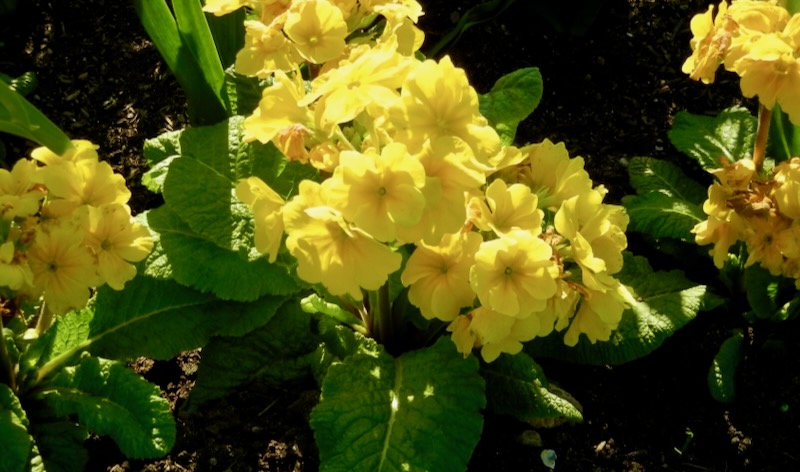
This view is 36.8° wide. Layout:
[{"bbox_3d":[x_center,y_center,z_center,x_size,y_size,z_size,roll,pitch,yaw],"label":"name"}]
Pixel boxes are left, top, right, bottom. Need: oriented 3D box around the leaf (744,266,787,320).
[{"bbox_3d":[0.192,0.029,0.634,0.023,0.025,0.022,-4,40,-4],"label":"leaf"}]

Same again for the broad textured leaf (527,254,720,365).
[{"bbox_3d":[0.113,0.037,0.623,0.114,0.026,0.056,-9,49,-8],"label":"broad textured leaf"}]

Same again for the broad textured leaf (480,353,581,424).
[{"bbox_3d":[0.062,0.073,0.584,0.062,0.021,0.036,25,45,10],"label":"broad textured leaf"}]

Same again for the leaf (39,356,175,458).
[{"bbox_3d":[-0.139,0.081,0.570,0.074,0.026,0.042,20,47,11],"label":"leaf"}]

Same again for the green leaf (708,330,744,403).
[{"bbox_3d":[0.165,0.066,0.608,0.018,0.020,0.039,13,42,16],"label":"green leaf"}]

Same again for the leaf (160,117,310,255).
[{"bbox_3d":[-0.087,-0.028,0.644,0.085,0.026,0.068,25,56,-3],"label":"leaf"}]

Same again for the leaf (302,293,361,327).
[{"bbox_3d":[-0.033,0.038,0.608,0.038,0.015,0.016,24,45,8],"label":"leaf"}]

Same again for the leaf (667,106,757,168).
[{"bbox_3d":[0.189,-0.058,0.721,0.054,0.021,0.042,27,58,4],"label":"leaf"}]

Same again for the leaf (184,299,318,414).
[{"bbox_3d":[-0.076,0.059,0.603,0.074,0.032,0.056,-11,41,-13],"label":"leaf"}]

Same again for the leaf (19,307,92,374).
[{"bbox_3d":[-0.172,0.052,0.602,0.040,0.022,0.028,-26,46,-27],"label":"leaf"}]

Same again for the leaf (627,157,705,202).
[{"bbox_3d":[0.154,-0.032,0.692,0.050,0.020,0.036,26,46,27],"label":"leaf"}]

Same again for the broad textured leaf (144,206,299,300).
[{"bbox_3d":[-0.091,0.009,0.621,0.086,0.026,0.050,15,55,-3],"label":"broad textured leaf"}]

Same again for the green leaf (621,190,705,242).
[{"bbox_3d":[0.145,-0.011,0.659,0.047,0.018,0.036,4,40,4],"label":"green leaf"}]

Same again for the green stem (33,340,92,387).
[{"bbox_3d":[-0.170,0.064,0.604,0.042,0.007,0.007,-37,42,14],"label":"green stem"}]

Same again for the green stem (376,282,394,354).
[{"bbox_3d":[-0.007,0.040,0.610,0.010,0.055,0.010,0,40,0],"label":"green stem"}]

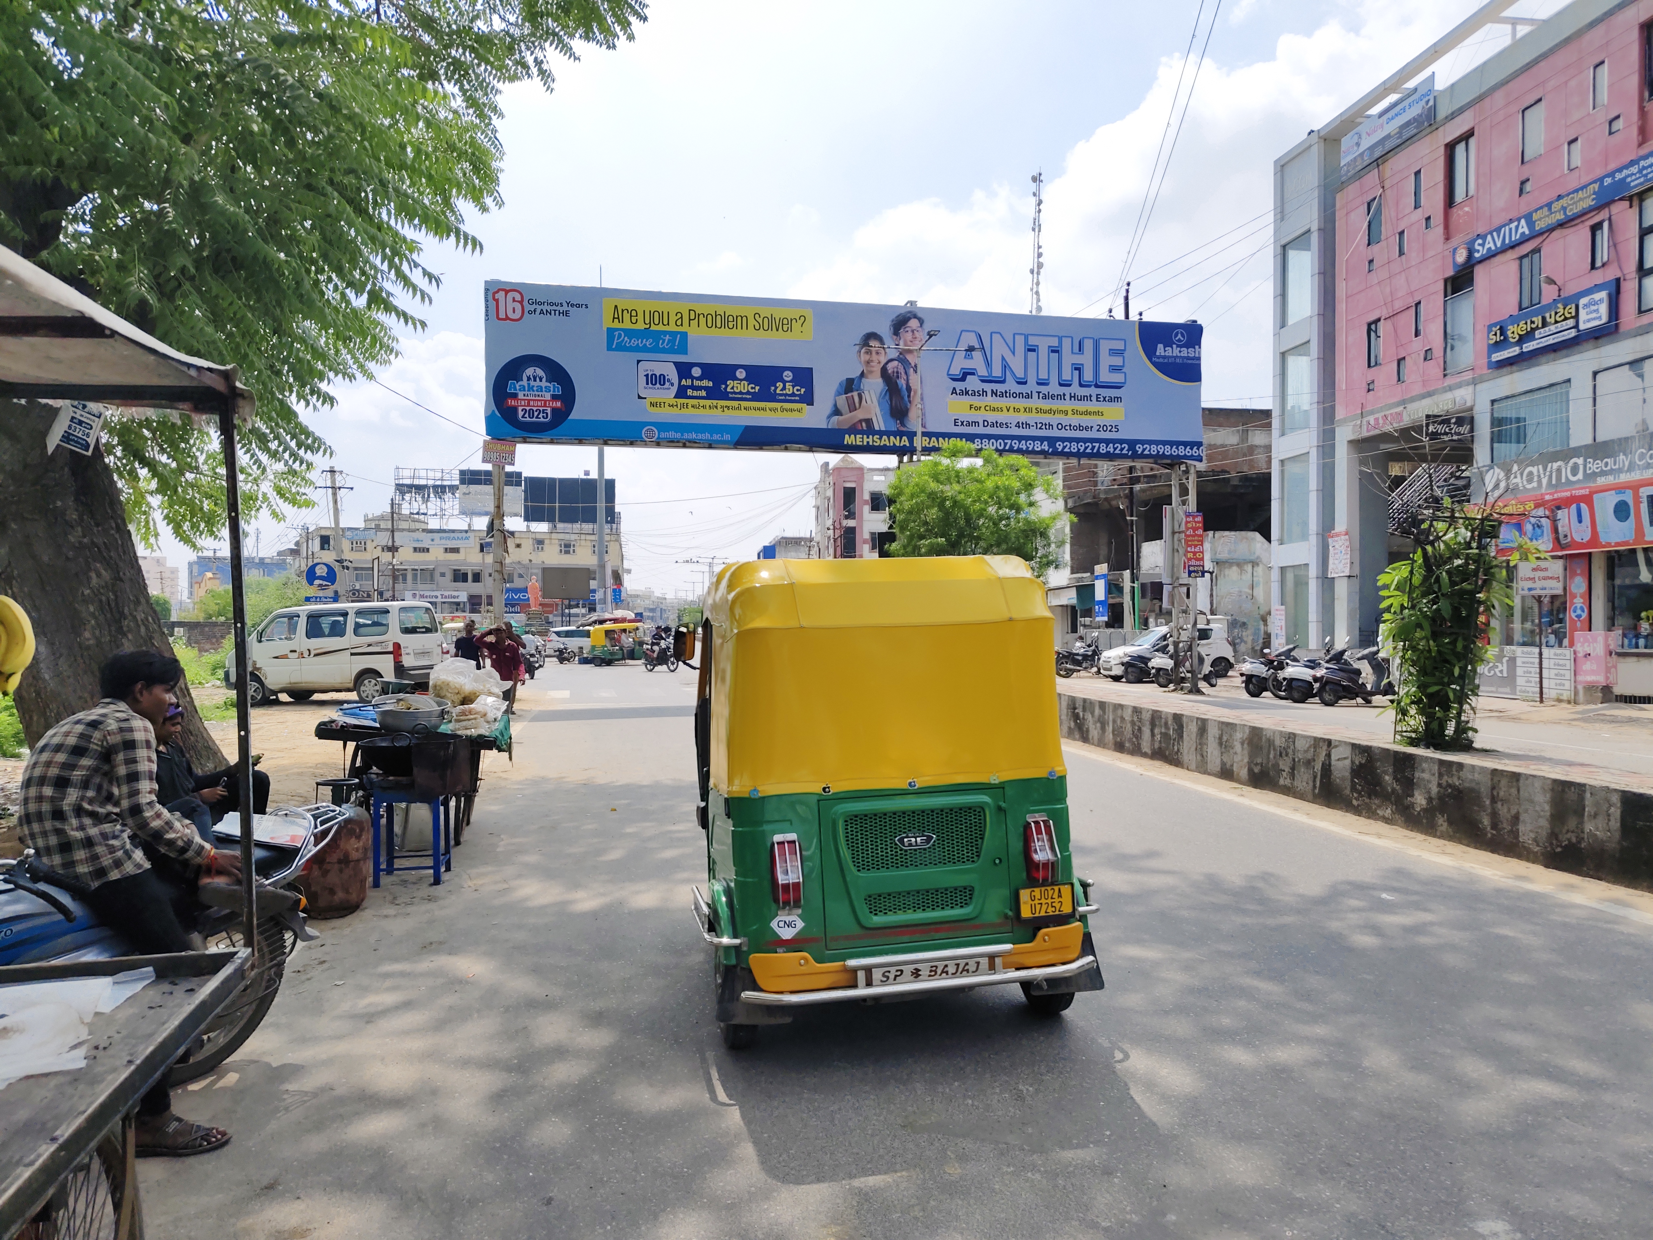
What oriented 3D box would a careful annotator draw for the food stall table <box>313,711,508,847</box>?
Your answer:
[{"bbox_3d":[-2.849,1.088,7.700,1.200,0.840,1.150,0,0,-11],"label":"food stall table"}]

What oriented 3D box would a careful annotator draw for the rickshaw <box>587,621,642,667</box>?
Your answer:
[{"bbox_3d":[-7.850,0.920,41.000,2.600,1.680,1.300,0,0,12],"label":"rickshaw"}]

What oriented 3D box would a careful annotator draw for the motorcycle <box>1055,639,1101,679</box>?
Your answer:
[{"bbox_3d":[7.650,1.131,32.200,1.980,1.120,0.740,0,0,-16],"label":"motorcycle"}]

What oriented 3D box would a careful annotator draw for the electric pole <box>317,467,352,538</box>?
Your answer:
[{"bbox_3d":[-18.568,-2.049,42.000,1.350,7.600,0.350,-5,0,-12],"label":"electric pole"}]

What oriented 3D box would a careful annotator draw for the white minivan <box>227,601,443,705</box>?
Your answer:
[{"bbox_3d":[-8.680,0.600,19.300,3.650,1.800,1.500,-1,0,12],"label":"white minivan"}]

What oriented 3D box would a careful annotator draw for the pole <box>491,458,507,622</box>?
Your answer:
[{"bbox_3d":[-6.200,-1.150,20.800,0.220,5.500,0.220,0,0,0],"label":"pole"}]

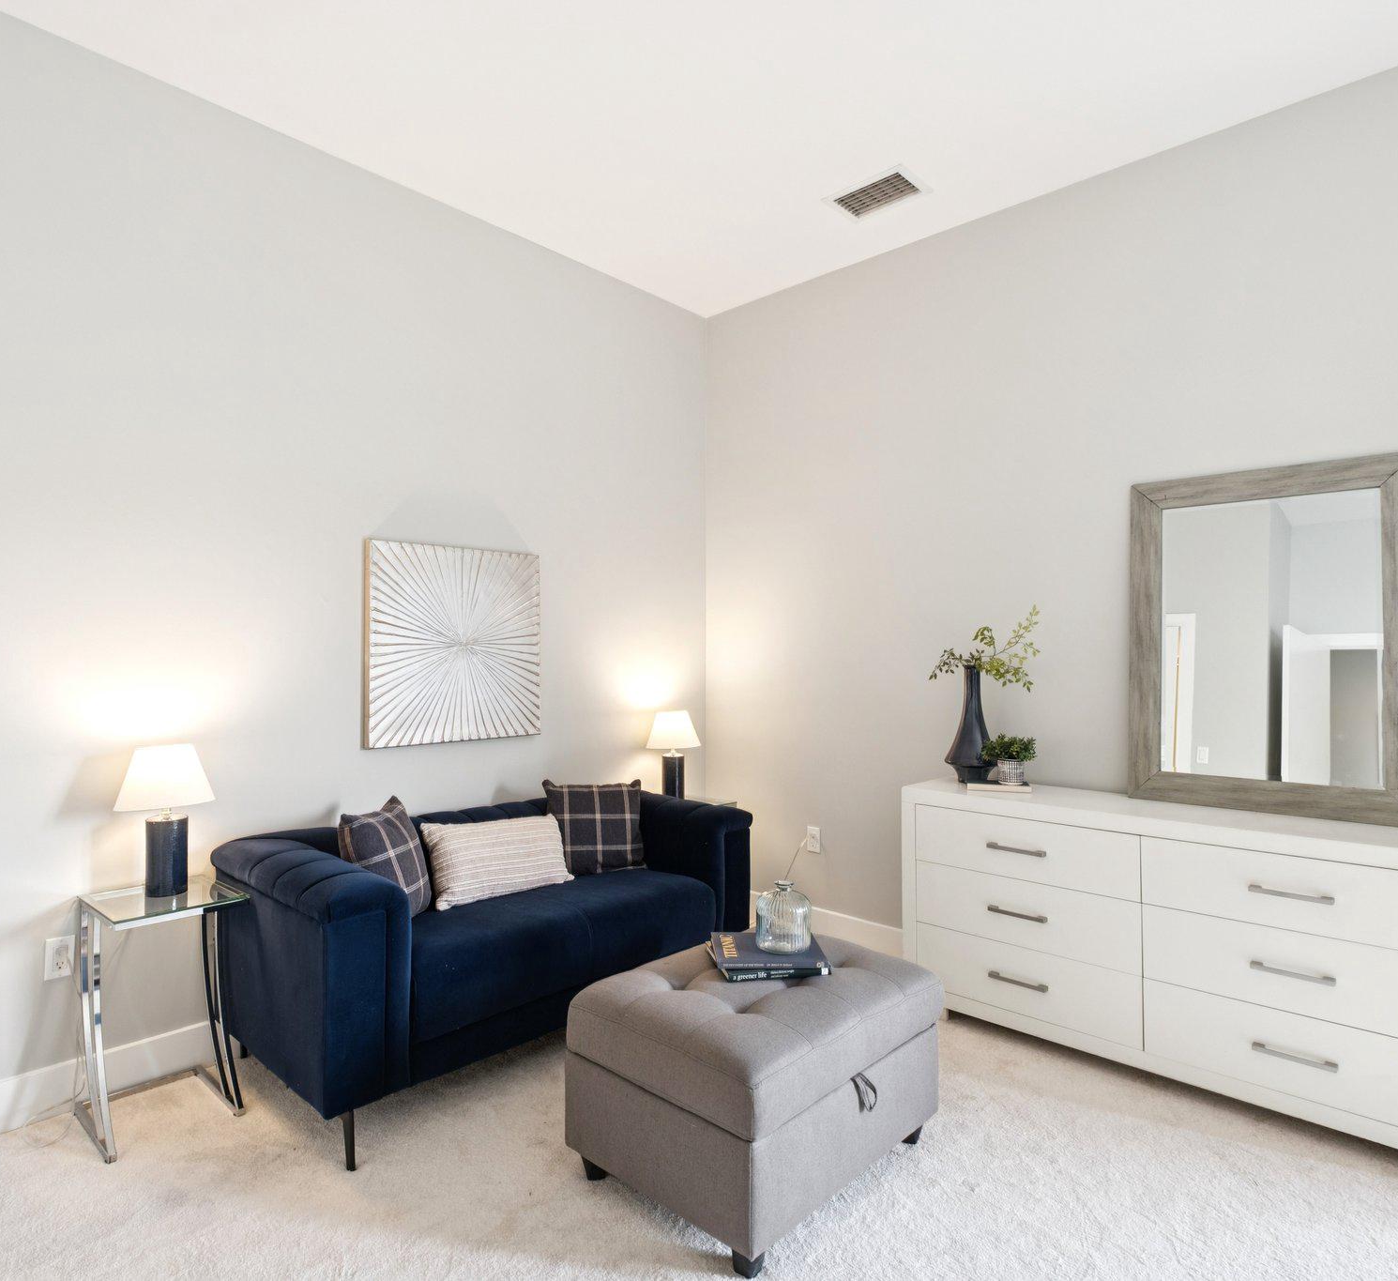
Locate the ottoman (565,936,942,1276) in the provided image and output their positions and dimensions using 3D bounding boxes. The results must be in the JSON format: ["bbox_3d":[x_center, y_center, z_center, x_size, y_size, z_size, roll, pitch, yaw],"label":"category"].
[{"bbox_3d":[0.161,1.111,2.140,0.629,0.452,0.793,-1,-1,44],"label":"ottoman"}]

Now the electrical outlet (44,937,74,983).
[{"bbox_3d":[-1.820,0.904,2.277,0.011,0.116,0.070,-1,-1,45],"label":"electrical outlet"}]

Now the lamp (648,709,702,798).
[{"bbox_3d":[-0.117,0.525,3.671,0.246,0.422,0.246,0,-1,0],"label":"lamp"}]

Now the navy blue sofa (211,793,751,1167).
[{"bbox_3d":[-0.663,0.996,2.809,0.825,0.707,1.598,-1,-1,44],"label":"navy blue sofa"}]

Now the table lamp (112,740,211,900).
[{"bbox_3d":[-1.531,0.514,2.304,0.244,0.422,0.244,-1,-1,45],"label":"table lamp"}]

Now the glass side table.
[{"bbox_3d":[-1.535,1.036,2.292,0.354,0.622,0.324,-1,-1,45],"label":"glass side table"}]

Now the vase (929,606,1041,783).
[{"bbox_3d":[1.091,0.205,3.055,0.262,0.655,0.380,-1,-1,45],"label":"vase"}]

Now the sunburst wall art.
[{"bbox_3d":[-0.950,0.018,3.118,0.044,0.747,0.723,-1,-1,45],"label":"sunburst wall art"}]

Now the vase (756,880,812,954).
[{"bbox_3d":[0.230,0.747,2.185,0.148,0.179,0.148,0,-1,0],"label":"vase"}]

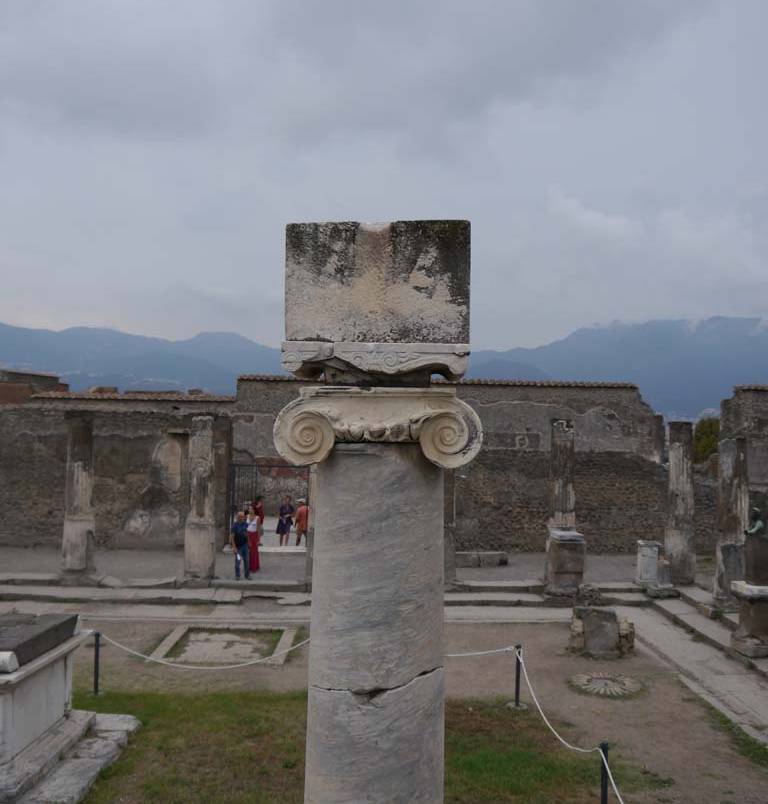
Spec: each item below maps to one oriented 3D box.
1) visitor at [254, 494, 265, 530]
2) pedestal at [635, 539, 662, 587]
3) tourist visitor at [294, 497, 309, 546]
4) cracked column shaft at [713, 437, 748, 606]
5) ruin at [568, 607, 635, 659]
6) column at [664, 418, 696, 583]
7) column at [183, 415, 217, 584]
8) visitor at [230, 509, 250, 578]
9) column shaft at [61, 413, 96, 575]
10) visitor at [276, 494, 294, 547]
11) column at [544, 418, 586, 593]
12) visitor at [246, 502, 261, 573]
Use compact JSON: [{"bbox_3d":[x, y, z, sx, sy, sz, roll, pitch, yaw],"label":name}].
[{"bbox_3d":[-3.857,3.693,25.567,0.380,1.620,0.420,1,-2,-19],"label":"visitor"},{"bbox_3d":[6.452,3.958,20.312,0.600,1.018,0.580,1,-2,-1],"label":"pedestal"},{"bbox_3d":[-2.544,3.816,25.565,0.380,1.680,0.450,-1,-3,40],"label":"tourist visitor"},{"bbox_3d":[7.458,2.521,17.851,0.780,3.509,0.780,1,-2,-1],"label":"cracked column shaft"},{"bbox_3d":[3.901,4.151,15.025,1.100,0.757,0.720,1,-2,-1],"label":"ruin"},{"bbox_3d":[7.459,2.495,20.855,0.790,4.009,0.790,1,-2,-1],"label":"column"},{"bbox_3d":[-4.549,2.341,20.613,0.770,4.012,0.770,1,-2,-1],"label":"column"},{"bbox_3d":[-3.493,3.514,20.253,0.520,1.665,0.360,1,-2,-12],"label":"visitor"},{"bbox_3d":[-7.538,2.245,20.583,0.820,3.970,0.820,1,-2,-1],"label":"column shaft"},{"bbox_3d":[-3.054,3.703,25.566,0.480,1.640,0.360,1,-2,-12],"label":"visitor"},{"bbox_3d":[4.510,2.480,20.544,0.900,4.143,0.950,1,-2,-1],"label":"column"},{"bbox_3d":[-3.352,3.515,21.377,0.440,1.758,0.360,0,-2,8],"label":"visitor"}]

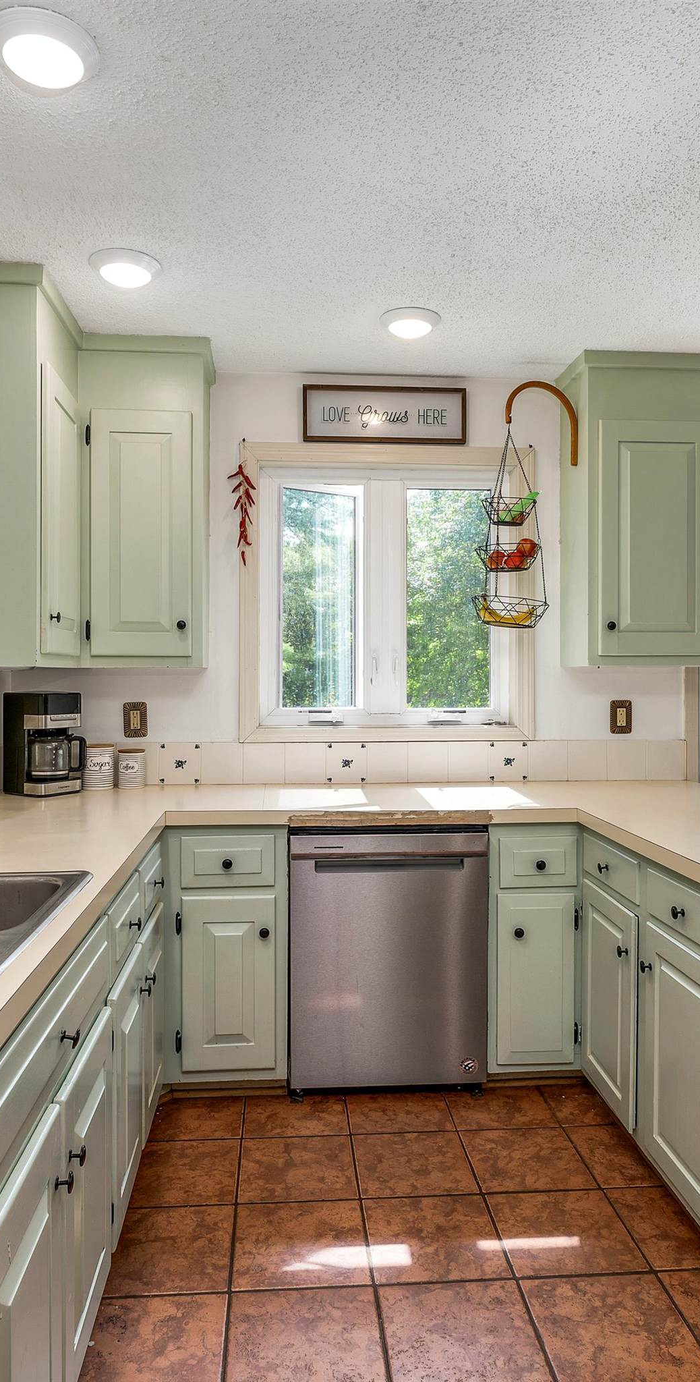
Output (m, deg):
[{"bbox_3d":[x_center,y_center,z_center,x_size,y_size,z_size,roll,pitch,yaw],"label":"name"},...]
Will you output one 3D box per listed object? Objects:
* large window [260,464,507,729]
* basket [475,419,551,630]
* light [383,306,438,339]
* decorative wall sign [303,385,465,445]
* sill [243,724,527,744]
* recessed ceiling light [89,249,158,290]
[{"bbox_3d":[0.138,-0.350,3.294,0.955,0.995,0.100,0,1,-4],"label":"large window"},{"bbox_3d":[0.591,-0.597,3.115,0.281,0.760,0.281,0,1,-4],"label":"basket"},{"bbox_3d":[0.191,-1.153,2.718,0.188,0.033,0.188,0,1,-4],"label":"light"},{"bbox_3d":[0.132,-1.022,3.215,0.607,0.205,0.025,0,1,-4],"label":"decorative wall sign"},{"bbox_3d":[0.143,0.159,3.279,1.110,0.072,0.080,0,1,-4],"label":"sill"},{"bbox_3d":[-0.611,-1.145,2.354,0.196,0.025,0.196,0,1,-4],"label":"recessed ceiling light"}]

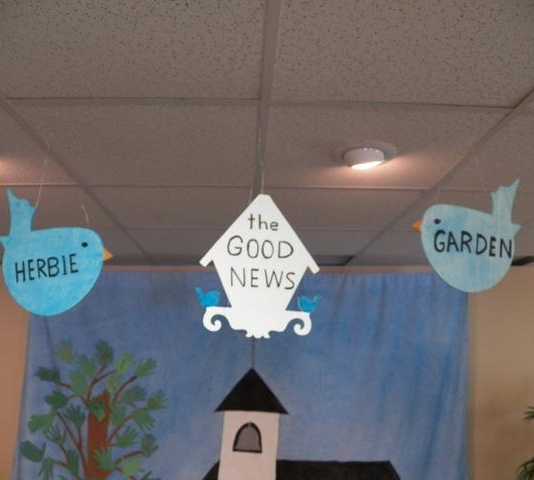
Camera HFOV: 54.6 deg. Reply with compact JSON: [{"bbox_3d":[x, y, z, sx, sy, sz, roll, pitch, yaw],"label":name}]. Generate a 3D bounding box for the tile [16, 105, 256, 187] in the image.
[{"bbox_3d":[-0.321,-0.260,1.494,0.600,0.020,0.600,0,-13,-2],"label":"tile"}]

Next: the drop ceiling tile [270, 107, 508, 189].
[{"bbox_3d":[0.289,-0.257,1.519,0.600,0.020,0.600,0,-13,-2],"label":"drop ceiling tile"}]

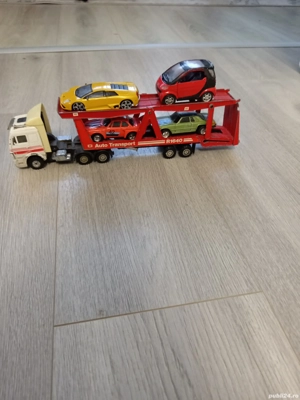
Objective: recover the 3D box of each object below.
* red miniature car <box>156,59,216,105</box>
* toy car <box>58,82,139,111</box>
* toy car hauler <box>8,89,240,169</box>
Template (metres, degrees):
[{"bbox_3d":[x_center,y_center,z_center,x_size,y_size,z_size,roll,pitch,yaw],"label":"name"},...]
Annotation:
[{"bbox_3d":[0.045,-0.163,0.426,0.073,0.045,0.045,-6,42,-10],"label":"red miniature car"},{"bbox_3d":[-0.067,-0.141,0.414,0.104,0.026,0.047,-6,42,-10],"label":"toy car"},{"bbox_3d":[-0.028,-0.107,0.455,0.332,0.089,0.046,-6,42,-10],"label":"toy car hauler"}]

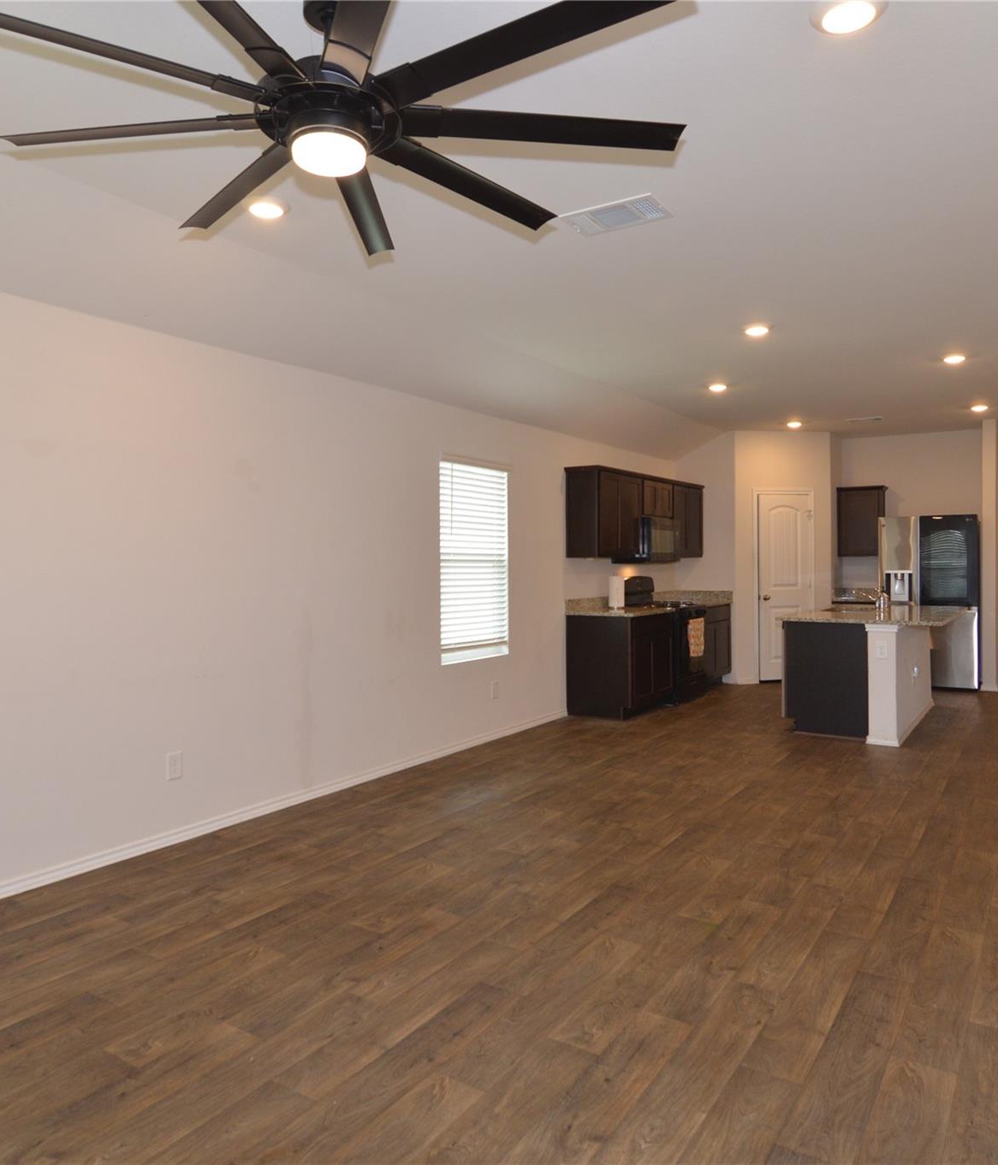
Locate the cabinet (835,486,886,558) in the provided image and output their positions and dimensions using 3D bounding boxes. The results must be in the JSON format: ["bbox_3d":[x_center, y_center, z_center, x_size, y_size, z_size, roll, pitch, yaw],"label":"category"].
[{"bbox_3d":[4.088,-0.686,8.774,0.450,0.777,0.350,0,2,36],"label":"cabinet"}]

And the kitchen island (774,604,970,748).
[{"bbox_3d":[3.161,0.696,6.479,1.180,0.914,1.970,0,2,36],"label":"kitchen island"}]

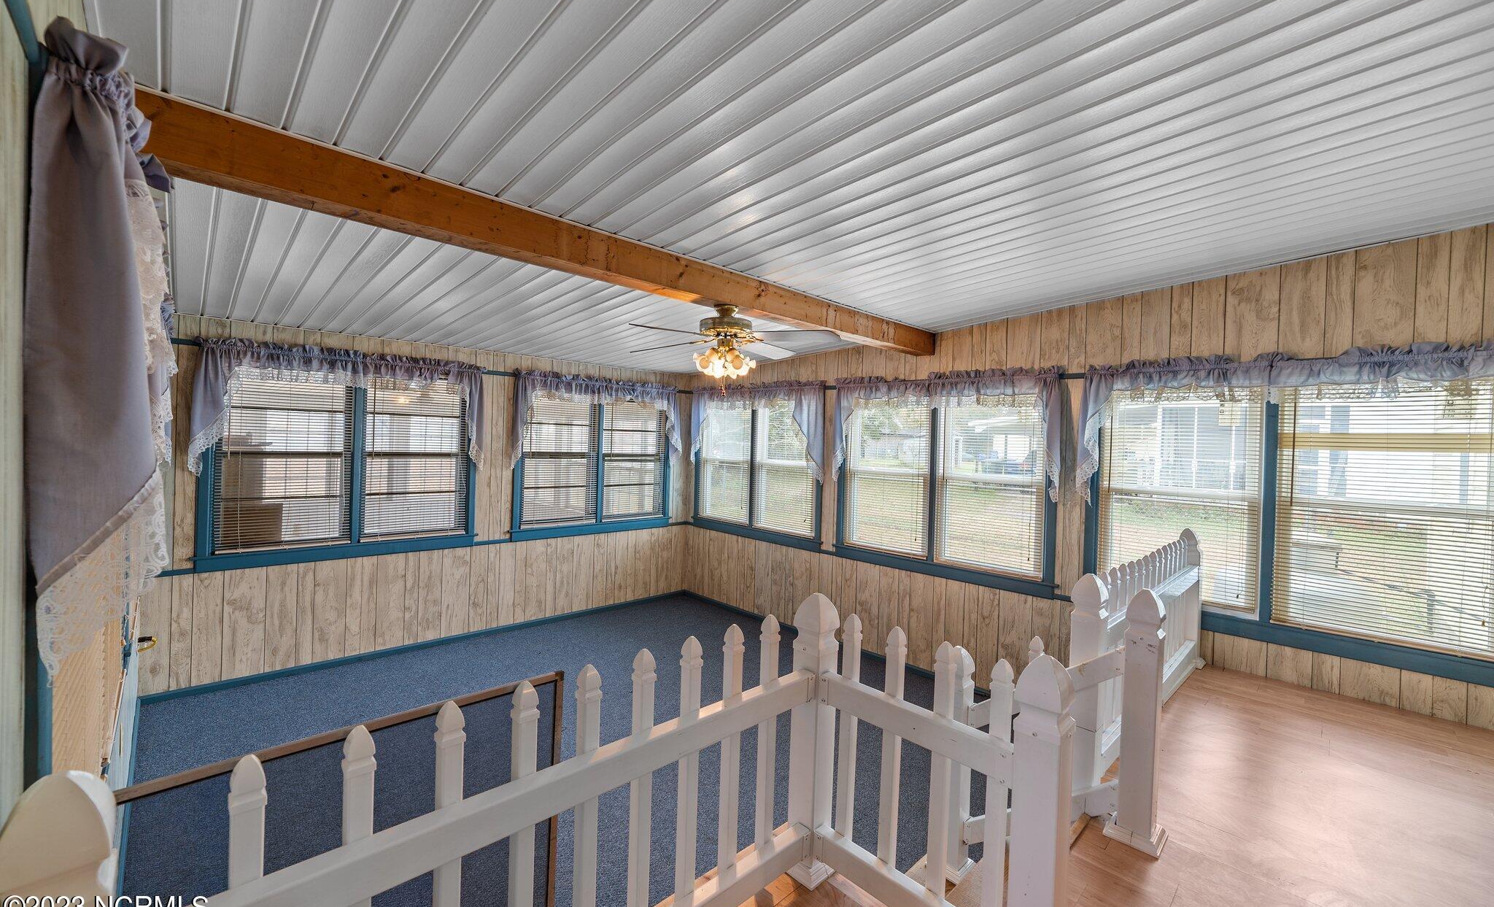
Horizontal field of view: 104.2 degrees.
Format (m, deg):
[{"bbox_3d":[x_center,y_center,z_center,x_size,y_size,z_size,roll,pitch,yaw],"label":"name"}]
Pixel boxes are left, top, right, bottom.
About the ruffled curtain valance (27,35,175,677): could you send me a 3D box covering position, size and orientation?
[{"bbox_3d":[-1.556,-0.191,1.470,0.130,0.901,1.821,0,2,-45],"label":"ruffled curtain valance"}]

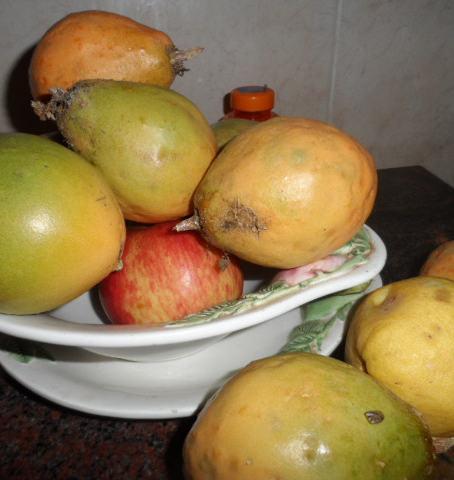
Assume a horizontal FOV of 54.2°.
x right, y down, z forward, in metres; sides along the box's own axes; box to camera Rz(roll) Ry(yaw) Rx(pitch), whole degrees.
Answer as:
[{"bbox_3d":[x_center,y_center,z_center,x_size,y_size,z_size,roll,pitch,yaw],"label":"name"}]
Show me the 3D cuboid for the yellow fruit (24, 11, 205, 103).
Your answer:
[{"bbox_3d":[-0.081,-0.127,0.317,0.120,0.071,0.071,-1,27,5],"label":"yellow fruit"}]

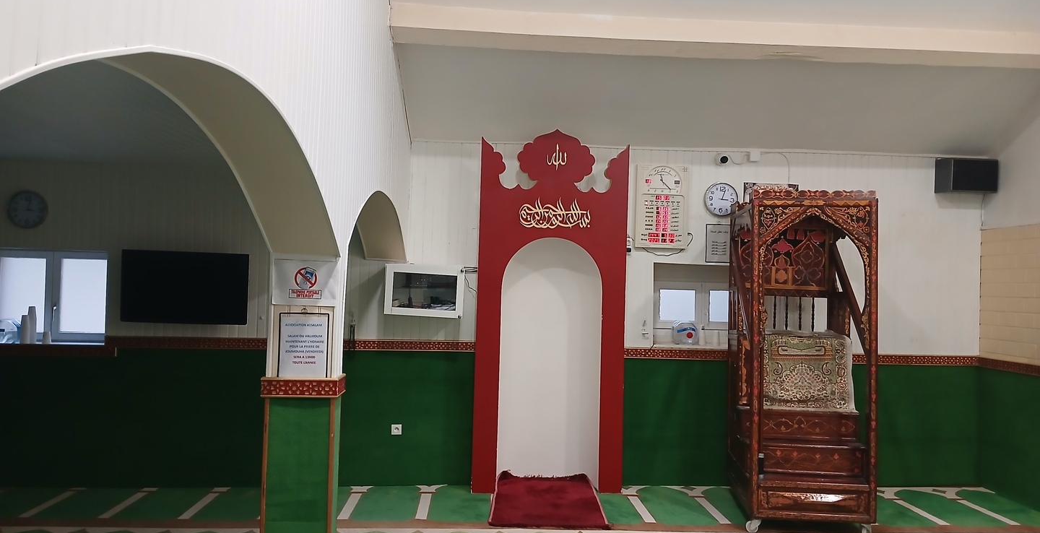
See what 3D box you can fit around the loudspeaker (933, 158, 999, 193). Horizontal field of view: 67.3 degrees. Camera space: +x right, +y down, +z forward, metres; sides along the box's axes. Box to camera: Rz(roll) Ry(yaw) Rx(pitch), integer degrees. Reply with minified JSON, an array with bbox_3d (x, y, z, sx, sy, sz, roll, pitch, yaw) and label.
[{"bbox_3d":[3.693,-0.737,6.451,0.384,0.250,0.220,2,-1,-4],"label":"loudspeaker"}]

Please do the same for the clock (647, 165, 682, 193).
[{"bbox_3d":[1.177,-0.709,6.339,0.285,0.225,0.050,2,-1,-4],"label":"clock"}]

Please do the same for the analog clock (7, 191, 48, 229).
[{"bbox_3d":[-3.759,-0.433,5.965,0.290,0.290,0.045,2,-1,-4],"label":"analog clock"}]

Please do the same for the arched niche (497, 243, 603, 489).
[{"bbox_3d":[0.233,0.774,6.251,0.793,1.970,0.380,2,-1,-3],"label":"arched niche"}]

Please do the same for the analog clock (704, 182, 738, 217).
[{"bbox_3d":[1.642,-0.545,6.379,0.270,0.270,0.045,2,-1,-4],"label":"analog clock"}]

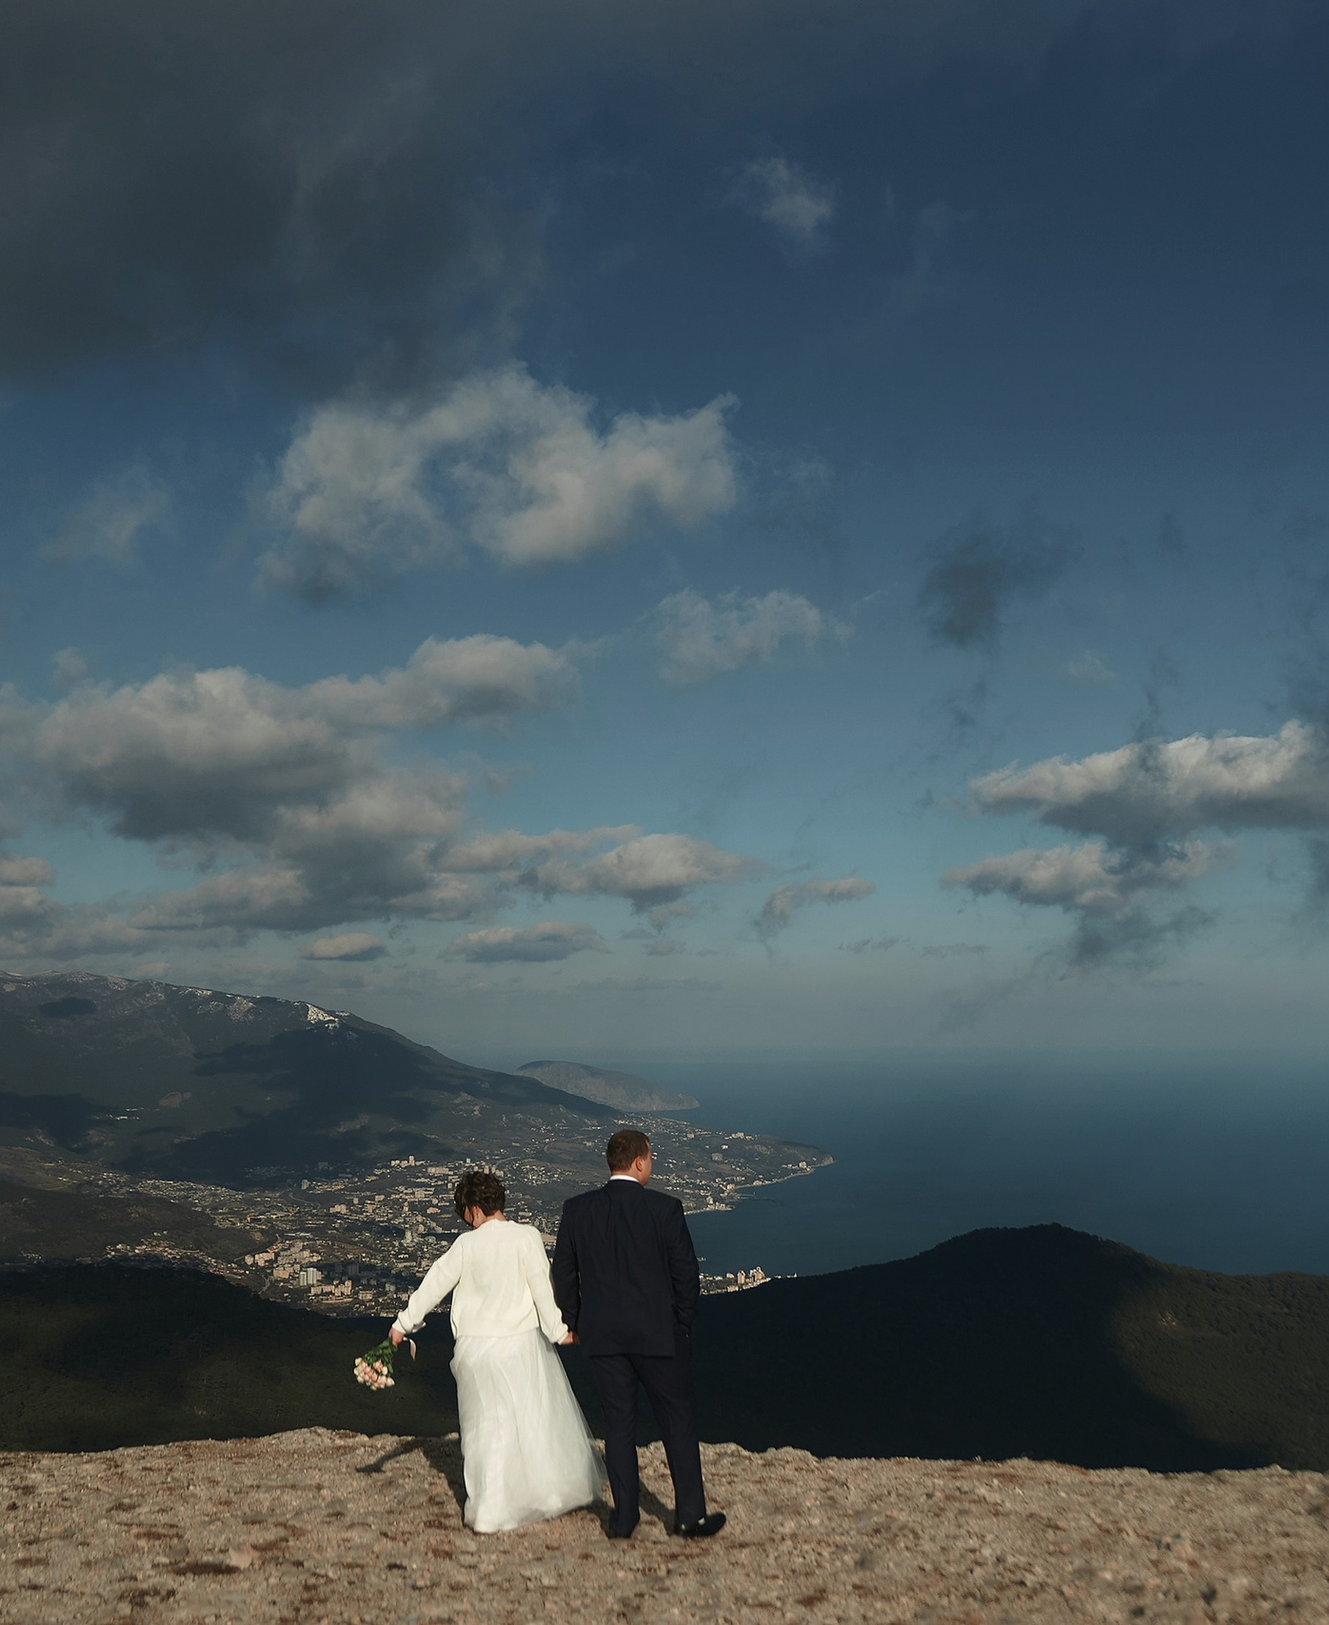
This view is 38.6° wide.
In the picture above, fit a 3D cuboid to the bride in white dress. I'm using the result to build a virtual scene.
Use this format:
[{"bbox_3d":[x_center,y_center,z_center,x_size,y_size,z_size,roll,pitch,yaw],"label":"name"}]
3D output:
[{"bbox_3d":[-0.752,2.430,8.665,0.900,1.600,0.620,1,-6,-10],"label":"bride in white dress"}]

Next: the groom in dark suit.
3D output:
[{"bbox_3d":[-0.113,2.334,8.625,0.730,1.790,0.450,-1,-6,8],"label":"groom in dark suit"}]

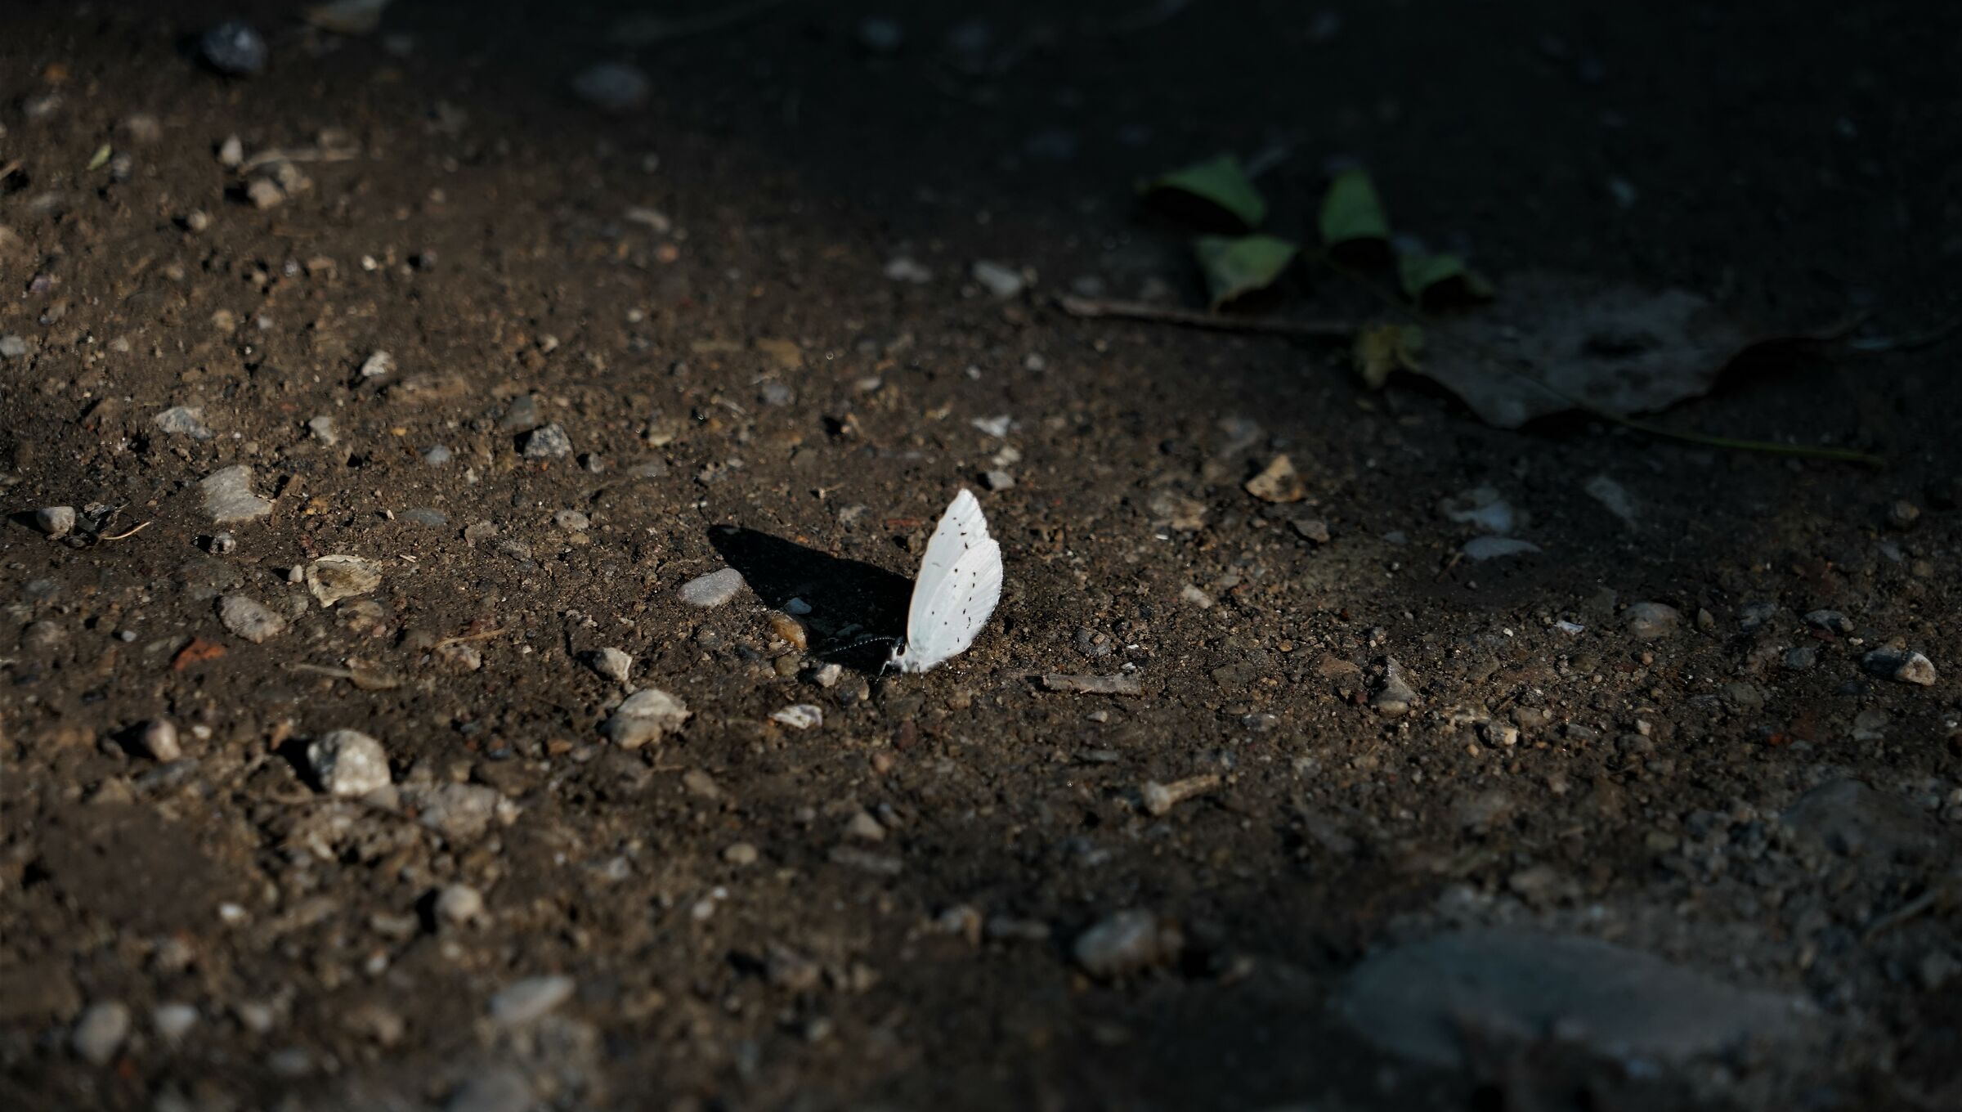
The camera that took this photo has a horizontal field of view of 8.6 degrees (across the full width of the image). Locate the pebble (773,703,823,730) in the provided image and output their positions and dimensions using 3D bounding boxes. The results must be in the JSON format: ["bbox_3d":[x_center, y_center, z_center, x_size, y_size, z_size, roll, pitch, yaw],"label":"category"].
[{"bbox_3d":[-0.015,0.013,1.051,0.004,0.002,0.003,5,33,0],"label":"pebble"}]

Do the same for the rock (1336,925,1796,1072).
[{"bbox_3d":[0.050,0.037,1.100,0.040,0.006,0.019,6,30,0],"label":"rock"}]

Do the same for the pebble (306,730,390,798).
[{"bbox_3d":[-0.050,0.016,1.031,0.007,0.005,0.006,4,37,0],"label":"pebble"}]

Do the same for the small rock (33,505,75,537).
[{"bbox_3d":[-0.076,-0.003,1.066,0.003,0.002,0.003,5,33,0],"label":"small rock"}]

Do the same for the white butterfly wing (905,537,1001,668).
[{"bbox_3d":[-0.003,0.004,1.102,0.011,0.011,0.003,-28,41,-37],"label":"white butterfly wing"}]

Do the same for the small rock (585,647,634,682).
[{"bbox_3d":[-0.030,0.009,1.054,0.004,0.002,0.004,5,33,0],"label":"small rock"}]

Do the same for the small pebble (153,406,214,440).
[{"bbox_3d":[-0.066,-0.011,1.081,0.005,0.002,0.004,5,33,0],"label":"small pebble"}]

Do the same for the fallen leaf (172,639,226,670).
[{"bbox_3d":[-0.068,0.008,1.131,0.005,0.001,0.004,-7,32,-21],"label":"fallen leaf"}]

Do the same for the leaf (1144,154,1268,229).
[{"bbox_3d":[0.019,-0.031,1.099,0.010,0.005,0.008,4,37,0],"label":"leaf"}]

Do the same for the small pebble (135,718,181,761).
[{"bbox_3d":[-0.065,0.015,1.033,0.004,0.003,0.004,4,37,0],"label":"small pebble"}]

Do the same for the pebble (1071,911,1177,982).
[{"bbox_3d":[0.011,0.030,1.025,0.008,0.005,0.006,5,33,0],"label":"pebble"}]

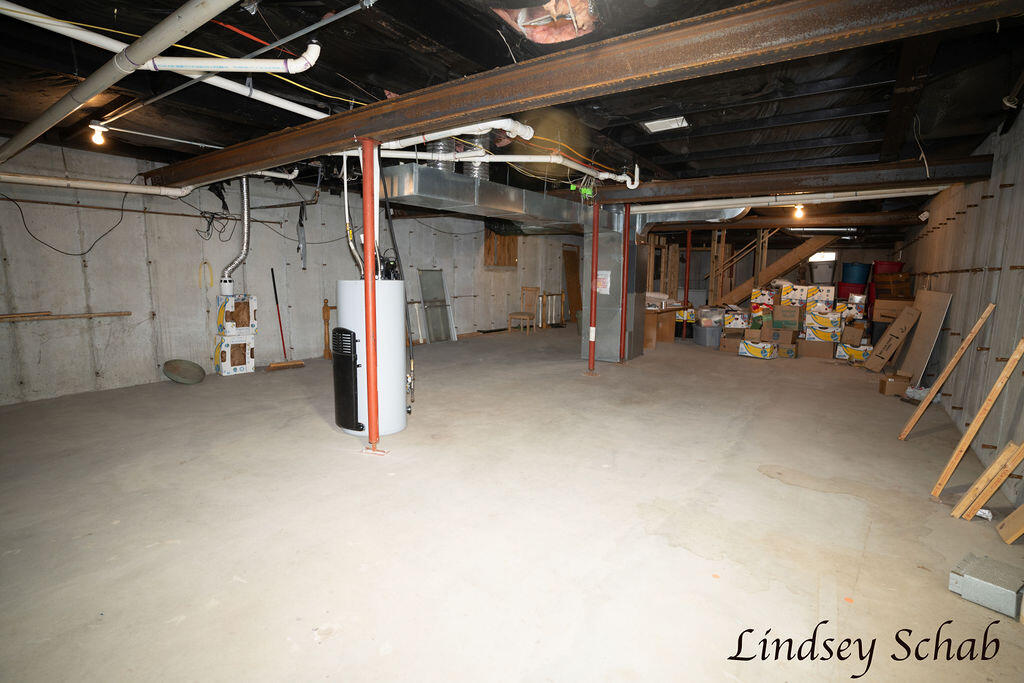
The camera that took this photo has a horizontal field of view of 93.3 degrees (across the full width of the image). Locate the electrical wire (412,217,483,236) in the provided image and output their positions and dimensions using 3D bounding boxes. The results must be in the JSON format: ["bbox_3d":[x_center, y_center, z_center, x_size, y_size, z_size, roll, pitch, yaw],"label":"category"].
[{"bbox_3d":[-1.216,-2.341,9.867,0.040,0.240,2.200,6,10,35],"label":"electrical wire"}]

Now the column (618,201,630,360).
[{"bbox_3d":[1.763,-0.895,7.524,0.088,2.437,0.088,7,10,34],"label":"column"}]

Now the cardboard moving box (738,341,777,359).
[{"bbox_3d":[4.274,0.135,8.346,0.400,0.250,0.510,-6,11,-41],"label":"cardboard moving box"}]

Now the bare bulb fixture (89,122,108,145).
[{"bbox_3d":[-3.244,-1.635,3.801,0.120,0.170,0.120,6,10,35],"label":"bare bulb fixture"}]

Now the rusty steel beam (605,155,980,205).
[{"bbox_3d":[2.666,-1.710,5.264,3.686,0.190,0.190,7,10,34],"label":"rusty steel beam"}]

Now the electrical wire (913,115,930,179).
[{"bbox_3d":[3.155,-1.503,3.726,0.150,0.470,0.070,6,10,35],"label":"electrical wire"}]

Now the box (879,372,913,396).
[{"bbox_3d":[4.551,0.533,5.762,0.225,0.200,0.225,3,8,17],"label":"box"}]

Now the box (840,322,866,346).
[{"bbox_3d":[5.856,-0.120,8.309,0.270,0.310,0.280,15,14,34],"label":"box"}]

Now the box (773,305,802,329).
[{"bbox_3d":[4.781,-0.416,8.376,0.380,0.400,0.360,6,10,35],"label":"box"}]

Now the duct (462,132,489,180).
[{"bbox_3d":[-0.369,-1.895,4.980,0.270,0.520,0.270,1,8,0],"label":"duct"}]

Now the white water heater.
[{"bbox_3d":[-1.232,0.117,4.280,0.586,1.307,0.586,1,8,0],"label":"white water heater"}]

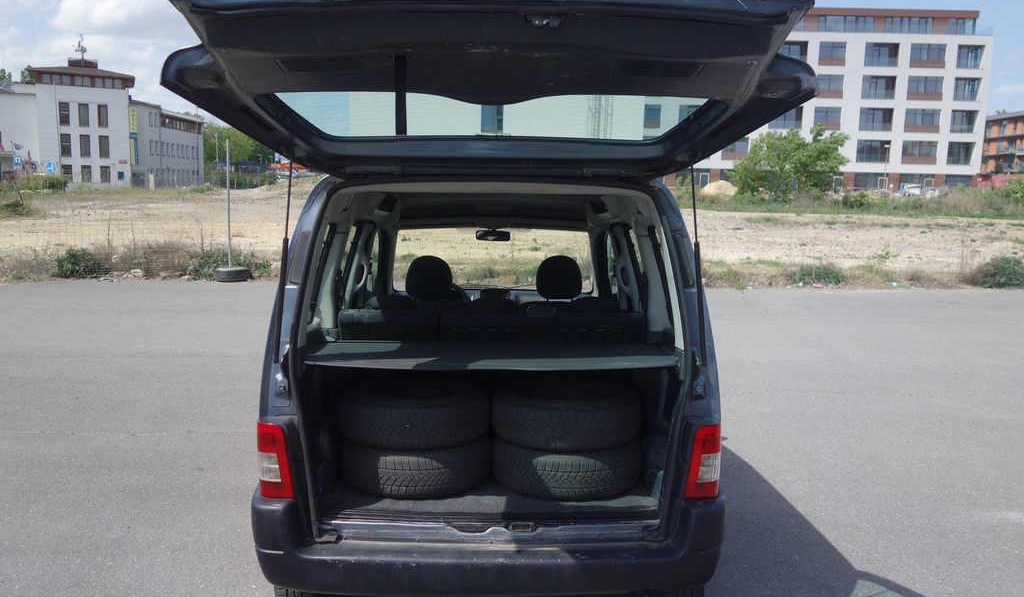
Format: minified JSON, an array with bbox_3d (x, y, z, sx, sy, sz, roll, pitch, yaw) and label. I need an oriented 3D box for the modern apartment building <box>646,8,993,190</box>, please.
[{"bbox_3d":[28.747,-19.014,81.925,32.000,17.800,15.000,1,8,0],"label":"modern apartment building"}]

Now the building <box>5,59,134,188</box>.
[{"bbox_3d":[-44.725,-17.607,81.777,10.200,12.200,10.500,-3,9,-28],"label":"building"}]

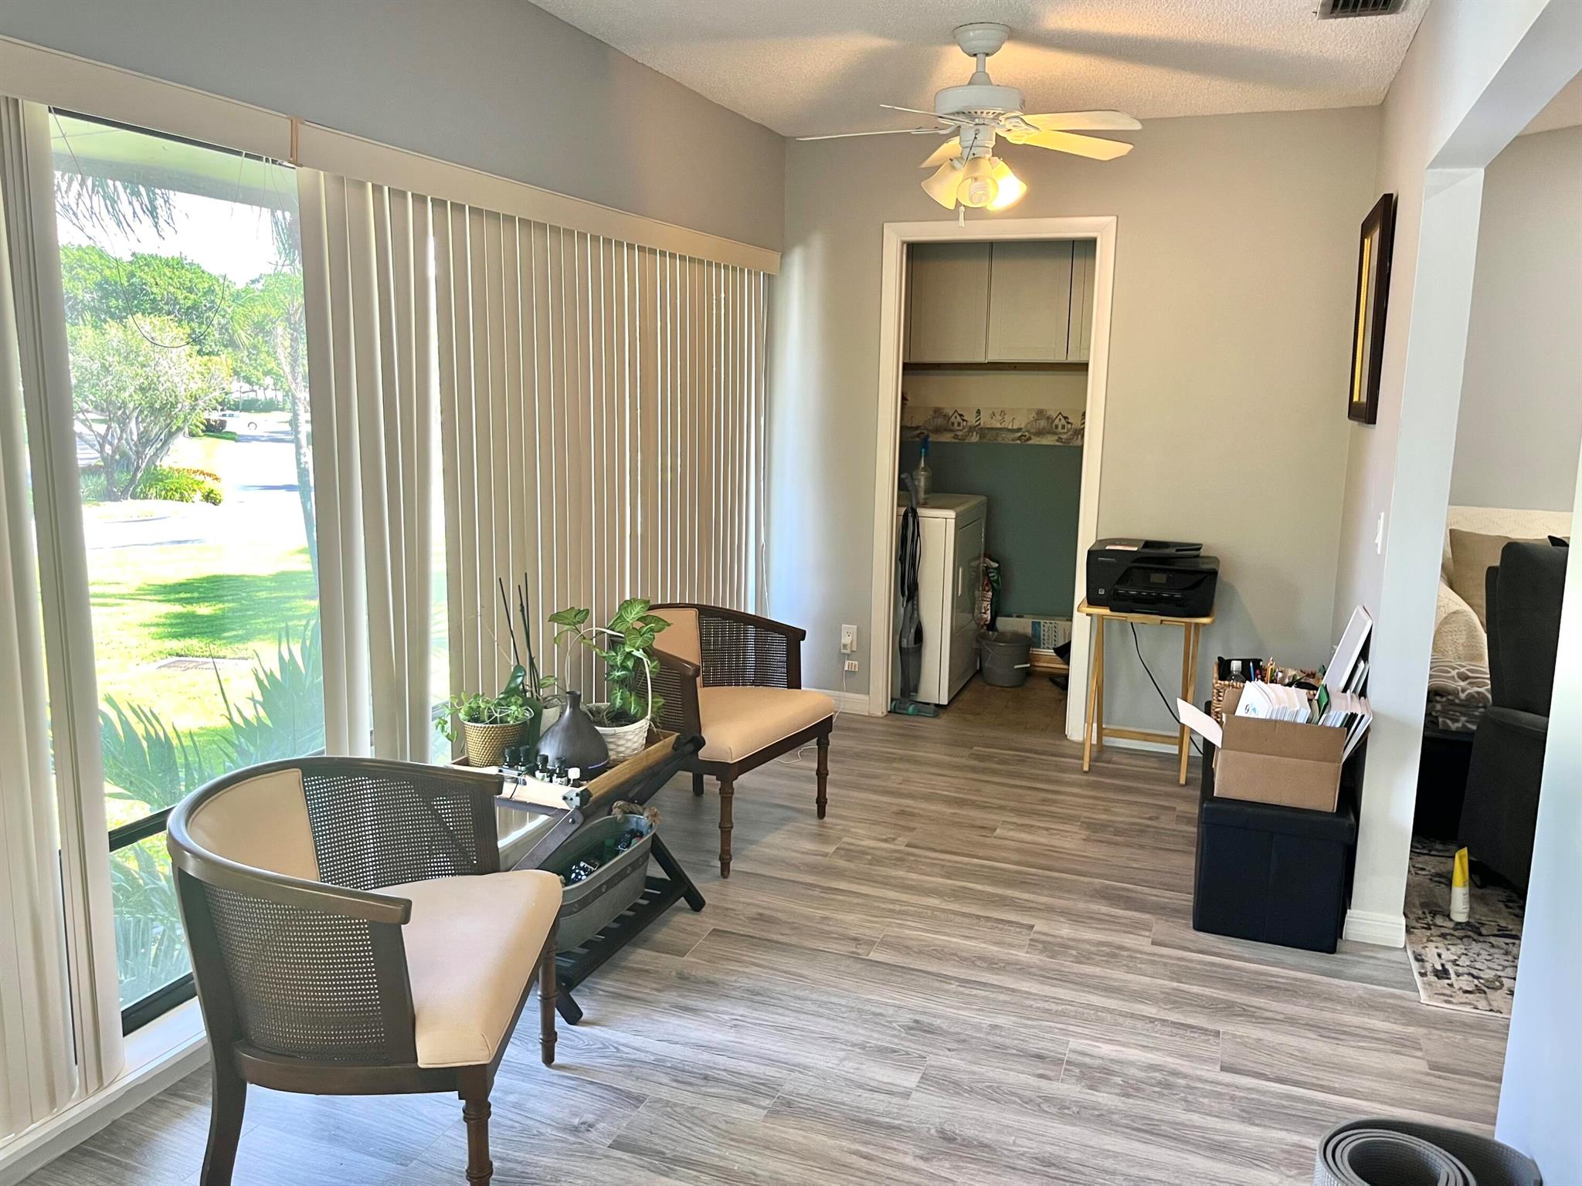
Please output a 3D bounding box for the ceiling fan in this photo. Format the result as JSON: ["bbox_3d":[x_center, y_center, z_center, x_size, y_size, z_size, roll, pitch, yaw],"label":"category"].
[{"bbox_3d":[0.553,-1.386,3.507,1.060,0.505,1.060,5,11,21],"label":"ceiling fan"}]

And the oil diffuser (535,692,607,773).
[{"bbox_3d":[-0.527,0.341,2.875,0.168,0.195,0.168,1,10,0],"label":"oil diffuser"}]

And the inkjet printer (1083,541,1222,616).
[{"bbox_3d":[1.377,-0.062,4.530,0.460,0.228,0.380,5,11,21],"label":"inkjet printer"}]

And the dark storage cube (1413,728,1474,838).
[{"bbox_3d":[2.269,0.611,4.079,0.375,0.367,0.375,5,11,21],"label":"dark storage cube"}]

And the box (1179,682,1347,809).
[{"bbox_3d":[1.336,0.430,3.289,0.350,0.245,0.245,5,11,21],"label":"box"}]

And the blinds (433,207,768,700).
[{"bbox_3d":[-0.503,-0.274,4.088,0.090,1.765,2.165,5,11,21],"label":"blinds"}]

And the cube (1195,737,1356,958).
[{"bbox_3d":[1.349,0.729,3.331,0.375,0.367,0.375,5,11,21],"label":"cube"}]

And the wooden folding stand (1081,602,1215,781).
[{"bbox_3d":[1.355,0.363,4.582,0.485,0.652,0.370,5,11,21],"label":"wooden folding stand"}]

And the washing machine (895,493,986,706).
[{"bbox_3d":[0.532,-0.035,5.838,0.700,0.960,0.670,5,11,21],"label":"washing machine"}]

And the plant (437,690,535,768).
[{"bbox_3d":[-0.732,0.334,2.890,0.230,0.198,0.200,5,11,21],"label":"plant"}]

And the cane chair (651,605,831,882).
[{"bbox_3d":[-0.263,0.424,3.857,0.610,0.720,0.620,7,12,31],"label":"cane chair"}]

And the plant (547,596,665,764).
[{"bbox_3d":[-0.460,0.214,3.012,0.290,0.405,0.270,1,10,0],"label":"plant"}]

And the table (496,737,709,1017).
[{"bbox_3d":[-0.545,0.641,3.041,0.440,0.565,0.690,5,11,21],"label":"table"}]

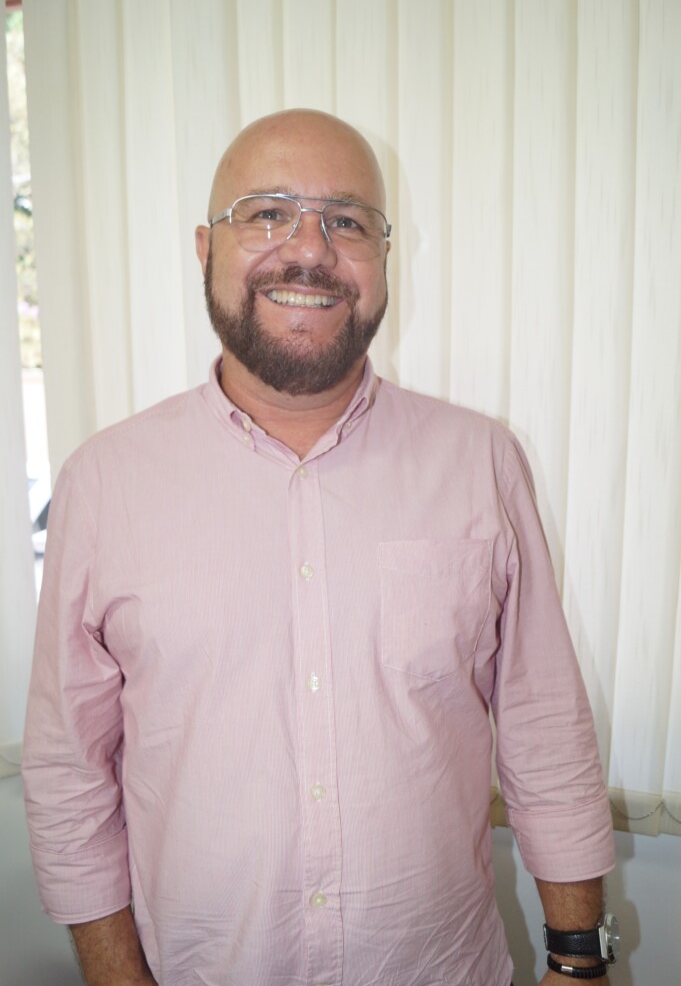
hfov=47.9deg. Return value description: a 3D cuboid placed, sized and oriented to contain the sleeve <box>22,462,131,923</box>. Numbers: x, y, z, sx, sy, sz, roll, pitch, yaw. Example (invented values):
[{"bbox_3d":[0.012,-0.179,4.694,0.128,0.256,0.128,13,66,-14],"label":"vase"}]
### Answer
[{"bbox_3d":[-0.265,0.188,0.772,0.116,0.440,0.148,-1,-3,-6],"label":"sleeve"}]

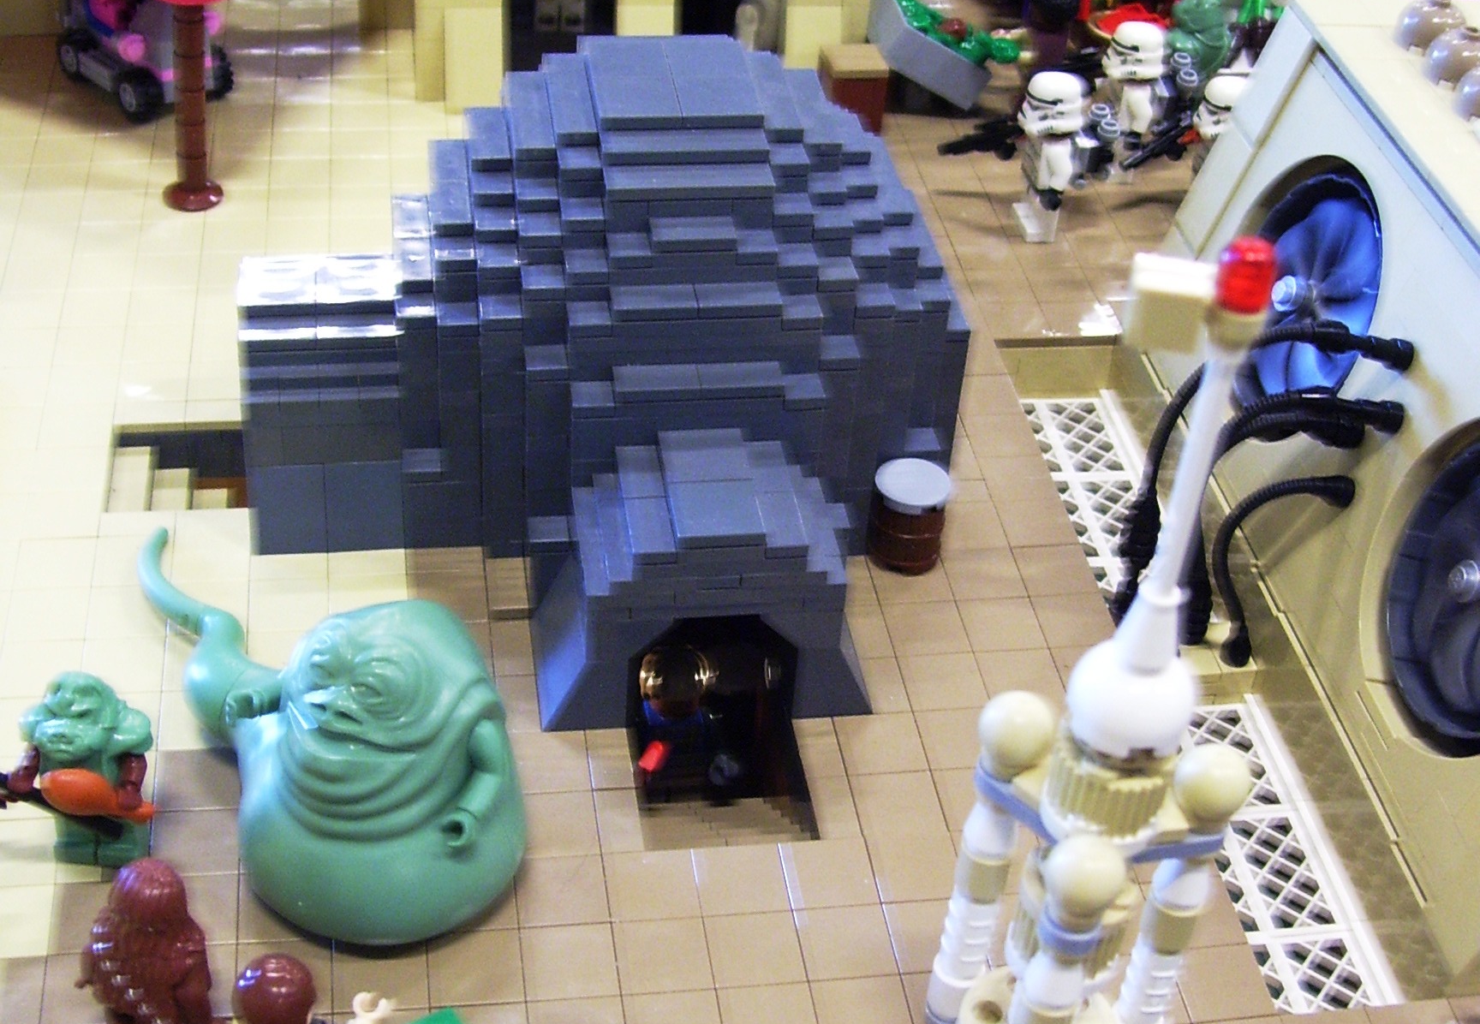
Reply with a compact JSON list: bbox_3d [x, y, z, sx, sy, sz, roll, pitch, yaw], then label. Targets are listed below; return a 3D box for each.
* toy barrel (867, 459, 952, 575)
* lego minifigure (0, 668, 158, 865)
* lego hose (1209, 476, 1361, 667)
[{"bbox_3d":[0.037,0.002,0.446,0.017,0.020,0.017,-2,39,-10],"label":"toy barrel"},{"bbox_3d":[-0.113,0.044,0.354,0.026,0.041,0.018,2,39,-6],"label":"lego minifigure"},{"bbox_3d":[0.113,0.011,0.438,0.029,0.047,0.010,-2,39,-10],"label":"lego hose"}]

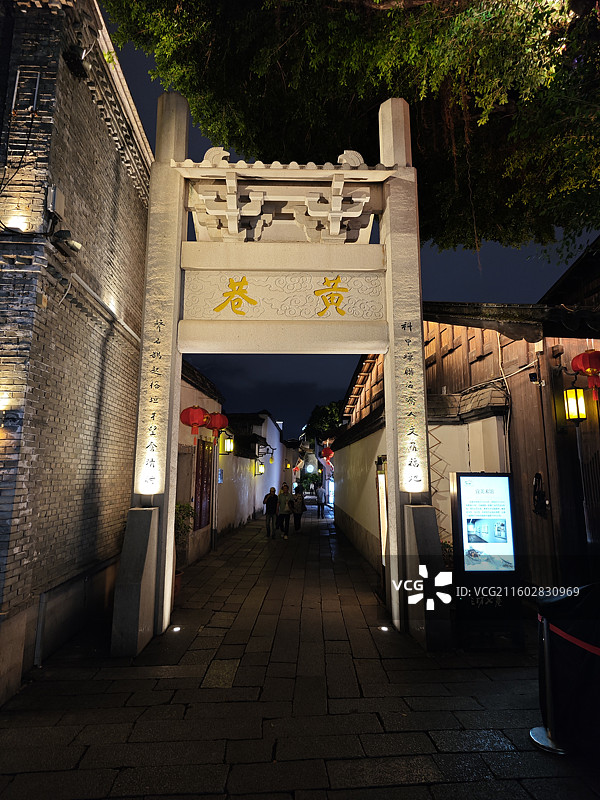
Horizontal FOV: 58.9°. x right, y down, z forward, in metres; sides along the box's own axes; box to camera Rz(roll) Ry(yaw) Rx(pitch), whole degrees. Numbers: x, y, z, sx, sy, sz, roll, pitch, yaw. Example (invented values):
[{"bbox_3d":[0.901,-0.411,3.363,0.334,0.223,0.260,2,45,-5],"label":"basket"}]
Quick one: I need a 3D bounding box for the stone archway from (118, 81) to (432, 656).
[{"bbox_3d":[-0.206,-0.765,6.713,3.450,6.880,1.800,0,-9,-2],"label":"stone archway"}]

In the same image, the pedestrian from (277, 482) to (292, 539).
[{"bbox_3d":[-0.484,3.597,17.136,0.520,1.720,0.380,0,-9,0],"label":"pedestrian"}]

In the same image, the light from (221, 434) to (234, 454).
[{"bbox_3d":[-2.248,1.382,16.422,0.458,0.633,0.280,0,-9,0],"label":"light"}]

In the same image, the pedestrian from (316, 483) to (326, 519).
[{"bbox_3d":[1.095,5.253,27.168,0.500,1.730,0.360,0,-9,0],"label":"pedestrian"}]

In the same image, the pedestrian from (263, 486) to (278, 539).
[{"bbox_3d":[-0.983,3.669,17.410,0.540,1.670,0.360,0,-9,0],"label":"pedestrian"}]

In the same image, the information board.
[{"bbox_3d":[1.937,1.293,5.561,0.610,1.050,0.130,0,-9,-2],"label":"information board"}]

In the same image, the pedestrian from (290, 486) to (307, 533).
[{"bbox_3d":[-0.075,4.080,19.811,0.520,1.640,0.360,0,-9,0],"label":"pedestrian"}]

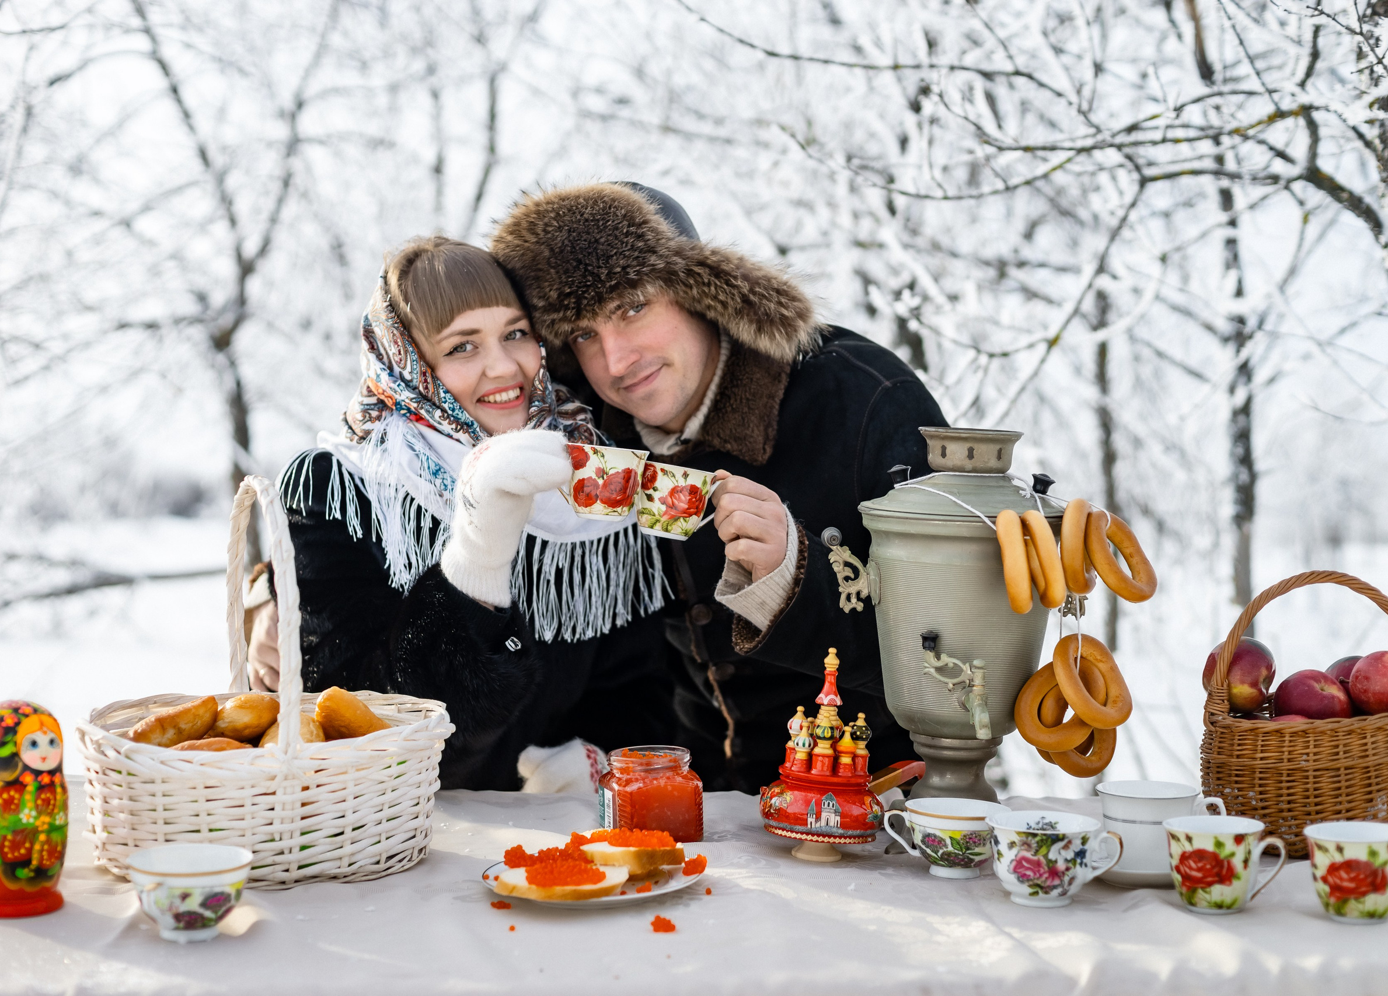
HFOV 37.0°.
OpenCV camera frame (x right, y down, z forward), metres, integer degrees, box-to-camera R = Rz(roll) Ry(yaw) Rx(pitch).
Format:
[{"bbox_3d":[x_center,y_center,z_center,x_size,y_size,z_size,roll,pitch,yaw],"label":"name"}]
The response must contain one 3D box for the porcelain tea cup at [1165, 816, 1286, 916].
[{"bbox_3d":[0.434,0.302,1.687,0.101,0.069,0.081,1,2,29],"label":"porcelain tea cup"}]

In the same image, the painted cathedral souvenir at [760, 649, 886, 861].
[{"bbox_3d":[0.121,0.238,1.925,0.115,0.195,0.113,3,2,-3],"label":"painted cathedral souvenir"}]

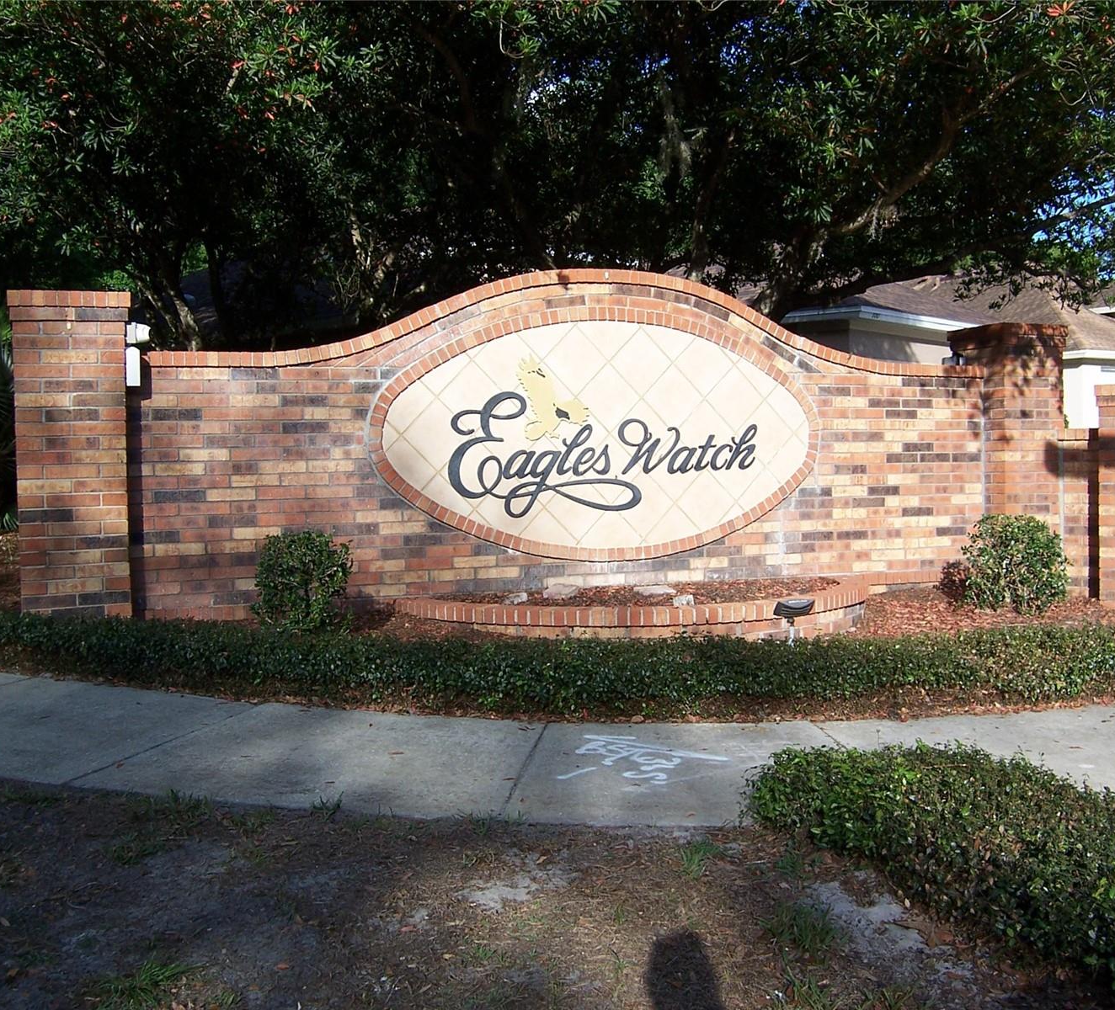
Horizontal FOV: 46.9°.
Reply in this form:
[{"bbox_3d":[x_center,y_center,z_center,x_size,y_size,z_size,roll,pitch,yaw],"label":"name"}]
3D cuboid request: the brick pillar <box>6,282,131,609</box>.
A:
[{"bbox_3d":[-2.800,-0.279,7.512,0.635,1.847,0.635,-1,2,-15],"label":"brick pillar"}]

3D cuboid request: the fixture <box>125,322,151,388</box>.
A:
[{"bbox_3d":[-2.430,-0.870,7.459,0.124,0.378,0.130,-1,2,-15],"label":"fixture"}]

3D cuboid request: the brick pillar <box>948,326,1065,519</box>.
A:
[{"bbox_3d":[3.570,-0.353,10.190,0.635,2.077,0.635,-2,2,-23],"label":"brick pillar"}]

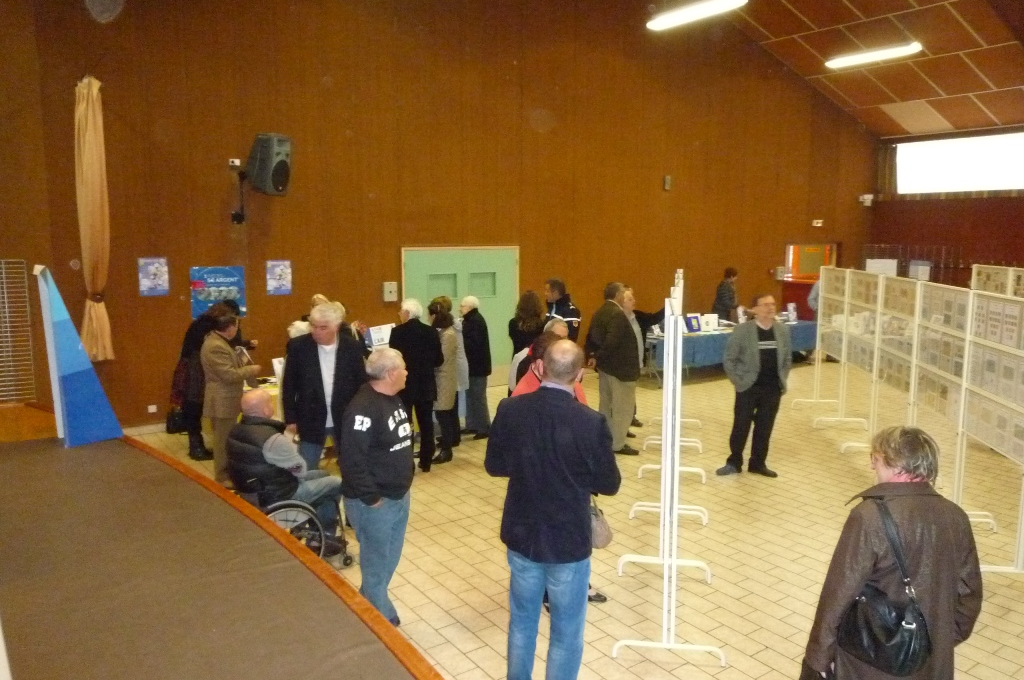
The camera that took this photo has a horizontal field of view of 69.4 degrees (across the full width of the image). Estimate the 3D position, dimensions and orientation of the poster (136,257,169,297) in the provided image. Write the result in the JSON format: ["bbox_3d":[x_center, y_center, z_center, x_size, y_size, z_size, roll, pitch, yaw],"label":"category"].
[{"bbox_3d":[-4.081,-0.721,8.431,0.300,0.420,0.010,-5,9,-35],"label":"poster"}]

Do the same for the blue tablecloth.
[{"bbox_3d":[3.752,0.041,12.574,4.400,0.530,0.760,-5,9,-35],"label":"blue tablecloth"}]

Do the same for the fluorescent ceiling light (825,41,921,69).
[{"bbox_3d":[5.908,-4.636,12.052,0.180,0.120,1.550,-5,9,-35],"label":"fluorescent ceiling light"}]

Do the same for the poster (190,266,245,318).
[{"bbox_3d":[-3.505,-0.567,8.856,0.612,0.610,0.010,-5,9,-35],"label":"poster"}]

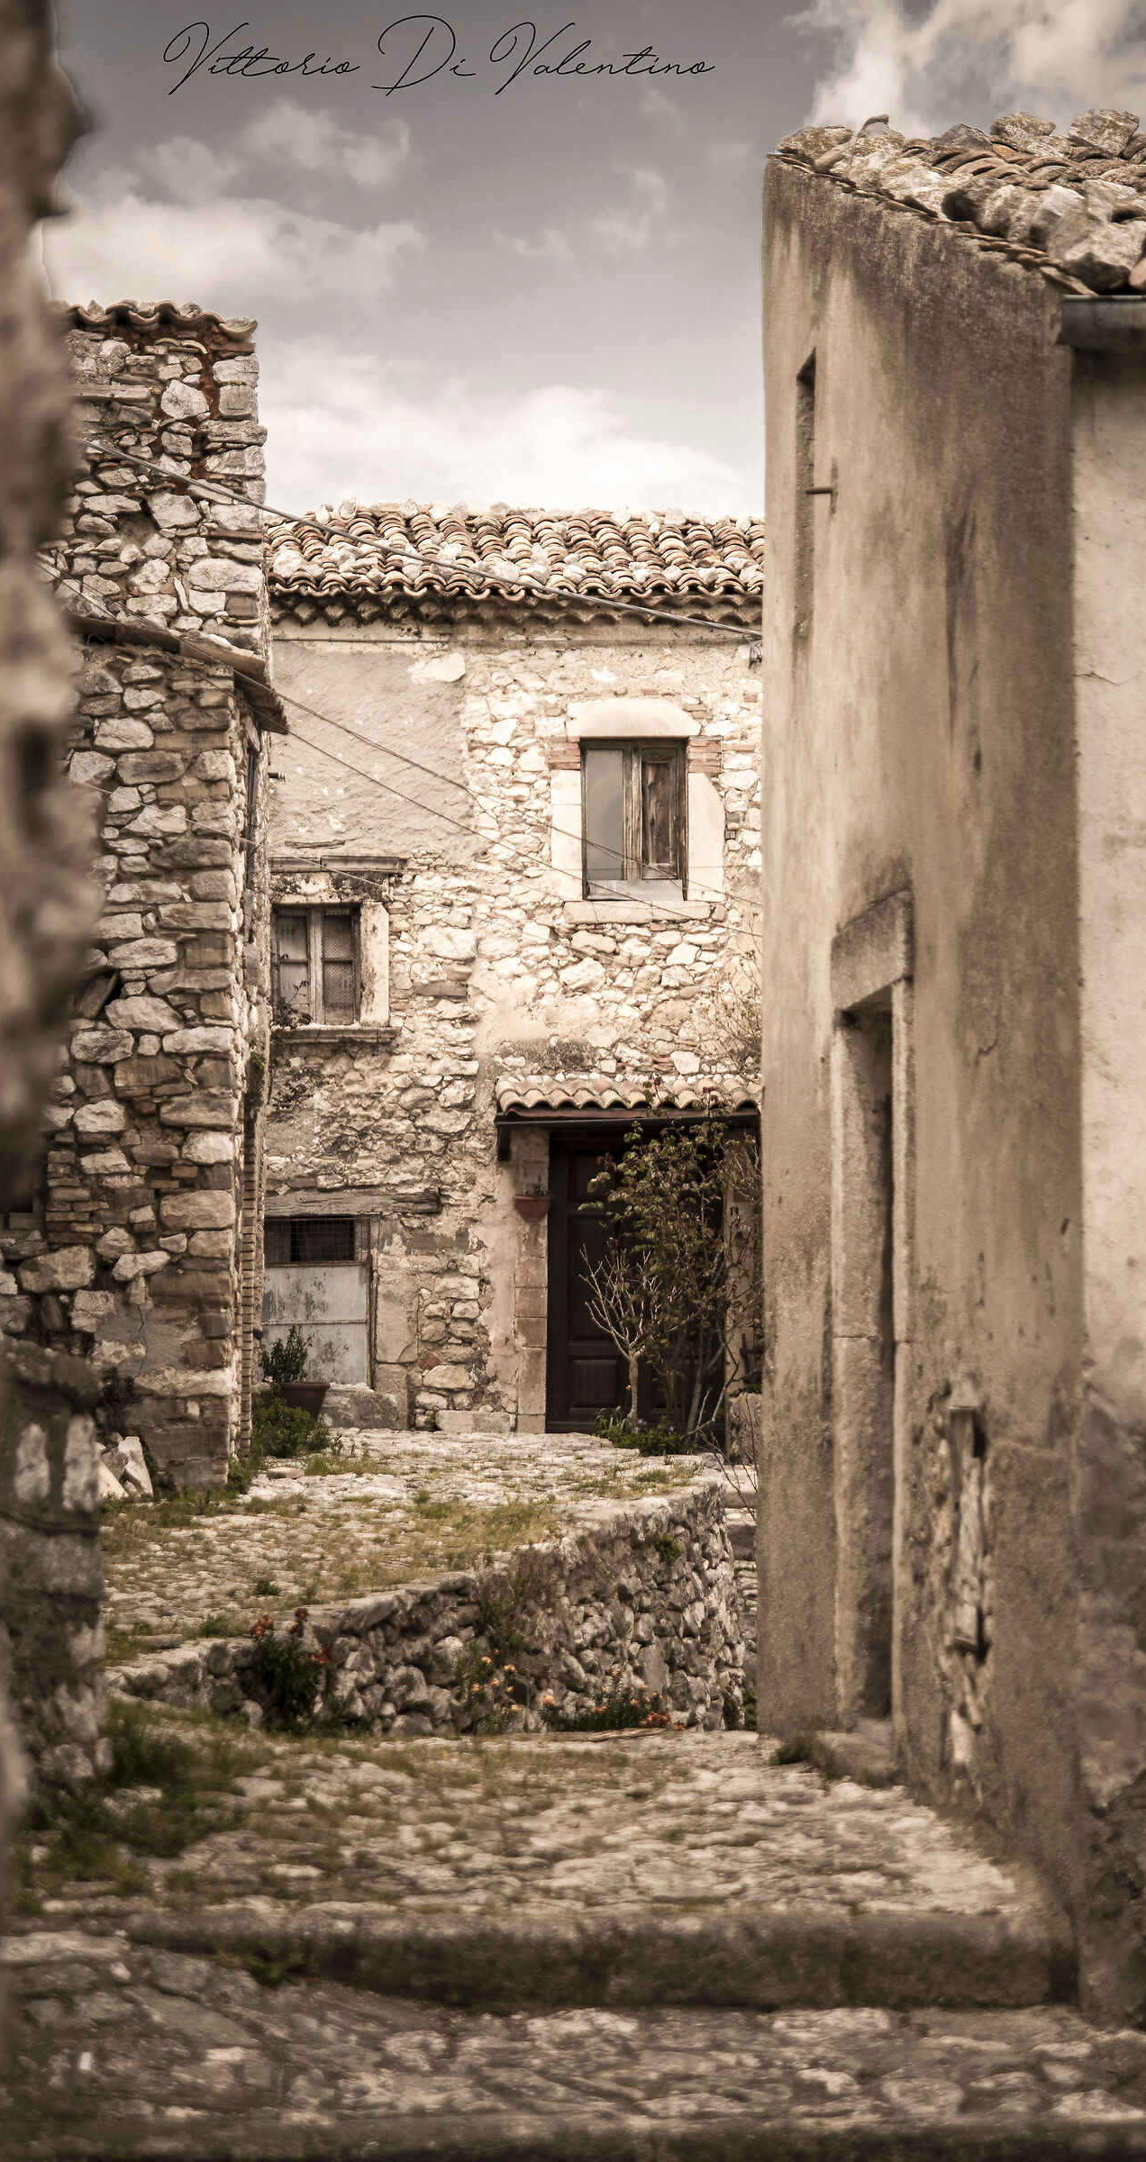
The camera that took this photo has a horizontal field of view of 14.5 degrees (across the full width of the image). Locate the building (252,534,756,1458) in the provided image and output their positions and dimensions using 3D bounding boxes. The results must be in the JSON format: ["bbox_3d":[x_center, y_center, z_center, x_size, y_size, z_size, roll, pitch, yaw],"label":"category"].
[{"bbox_3d":[-0.400,-0.930,36.800,5.200,7.500,5.200,0,-3,0],"label":"building"}]

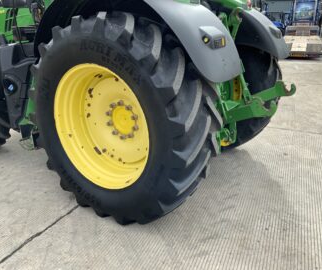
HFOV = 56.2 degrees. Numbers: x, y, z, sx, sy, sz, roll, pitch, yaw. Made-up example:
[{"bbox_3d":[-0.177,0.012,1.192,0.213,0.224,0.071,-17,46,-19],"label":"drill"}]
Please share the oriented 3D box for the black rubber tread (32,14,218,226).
[{"bbox_3d":[-0.395,-0.159,2.829,1.890,1.840,0.640,11,22,32],"label":"black rubber tread"}]

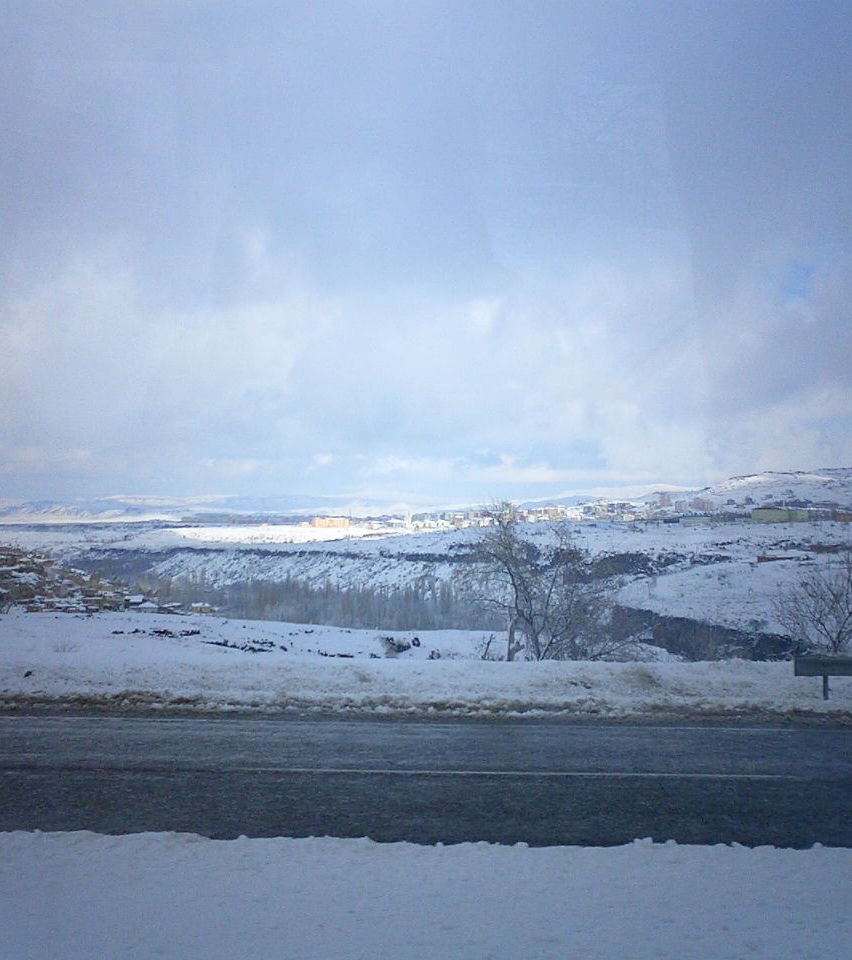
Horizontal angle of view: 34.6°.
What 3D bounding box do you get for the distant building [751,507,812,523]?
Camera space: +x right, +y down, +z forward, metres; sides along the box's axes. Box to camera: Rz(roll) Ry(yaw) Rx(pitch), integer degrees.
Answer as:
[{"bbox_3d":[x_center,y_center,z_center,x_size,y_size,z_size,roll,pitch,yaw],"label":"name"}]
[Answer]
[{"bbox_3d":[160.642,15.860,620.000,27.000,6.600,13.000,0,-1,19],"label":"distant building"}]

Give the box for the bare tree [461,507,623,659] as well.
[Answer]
[{"bbox_3d":[2.701,2.467,32.000,3.650,3.900,3.400,0,-1,0],"label":"bare tree"}]

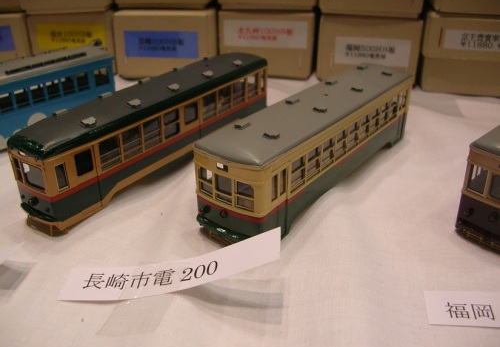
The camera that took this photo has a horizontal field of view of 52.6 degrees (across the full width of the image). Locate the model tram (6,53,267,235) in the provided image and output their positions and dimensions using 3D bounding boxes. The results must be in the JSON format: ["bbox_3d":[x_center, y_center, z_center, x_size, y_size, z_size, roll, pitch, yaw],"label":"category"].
[{"bbox_3d":[-0.041,-0.025,0.236,0.028,0.038,0.147,17,32,30],"label":"model tram"}]

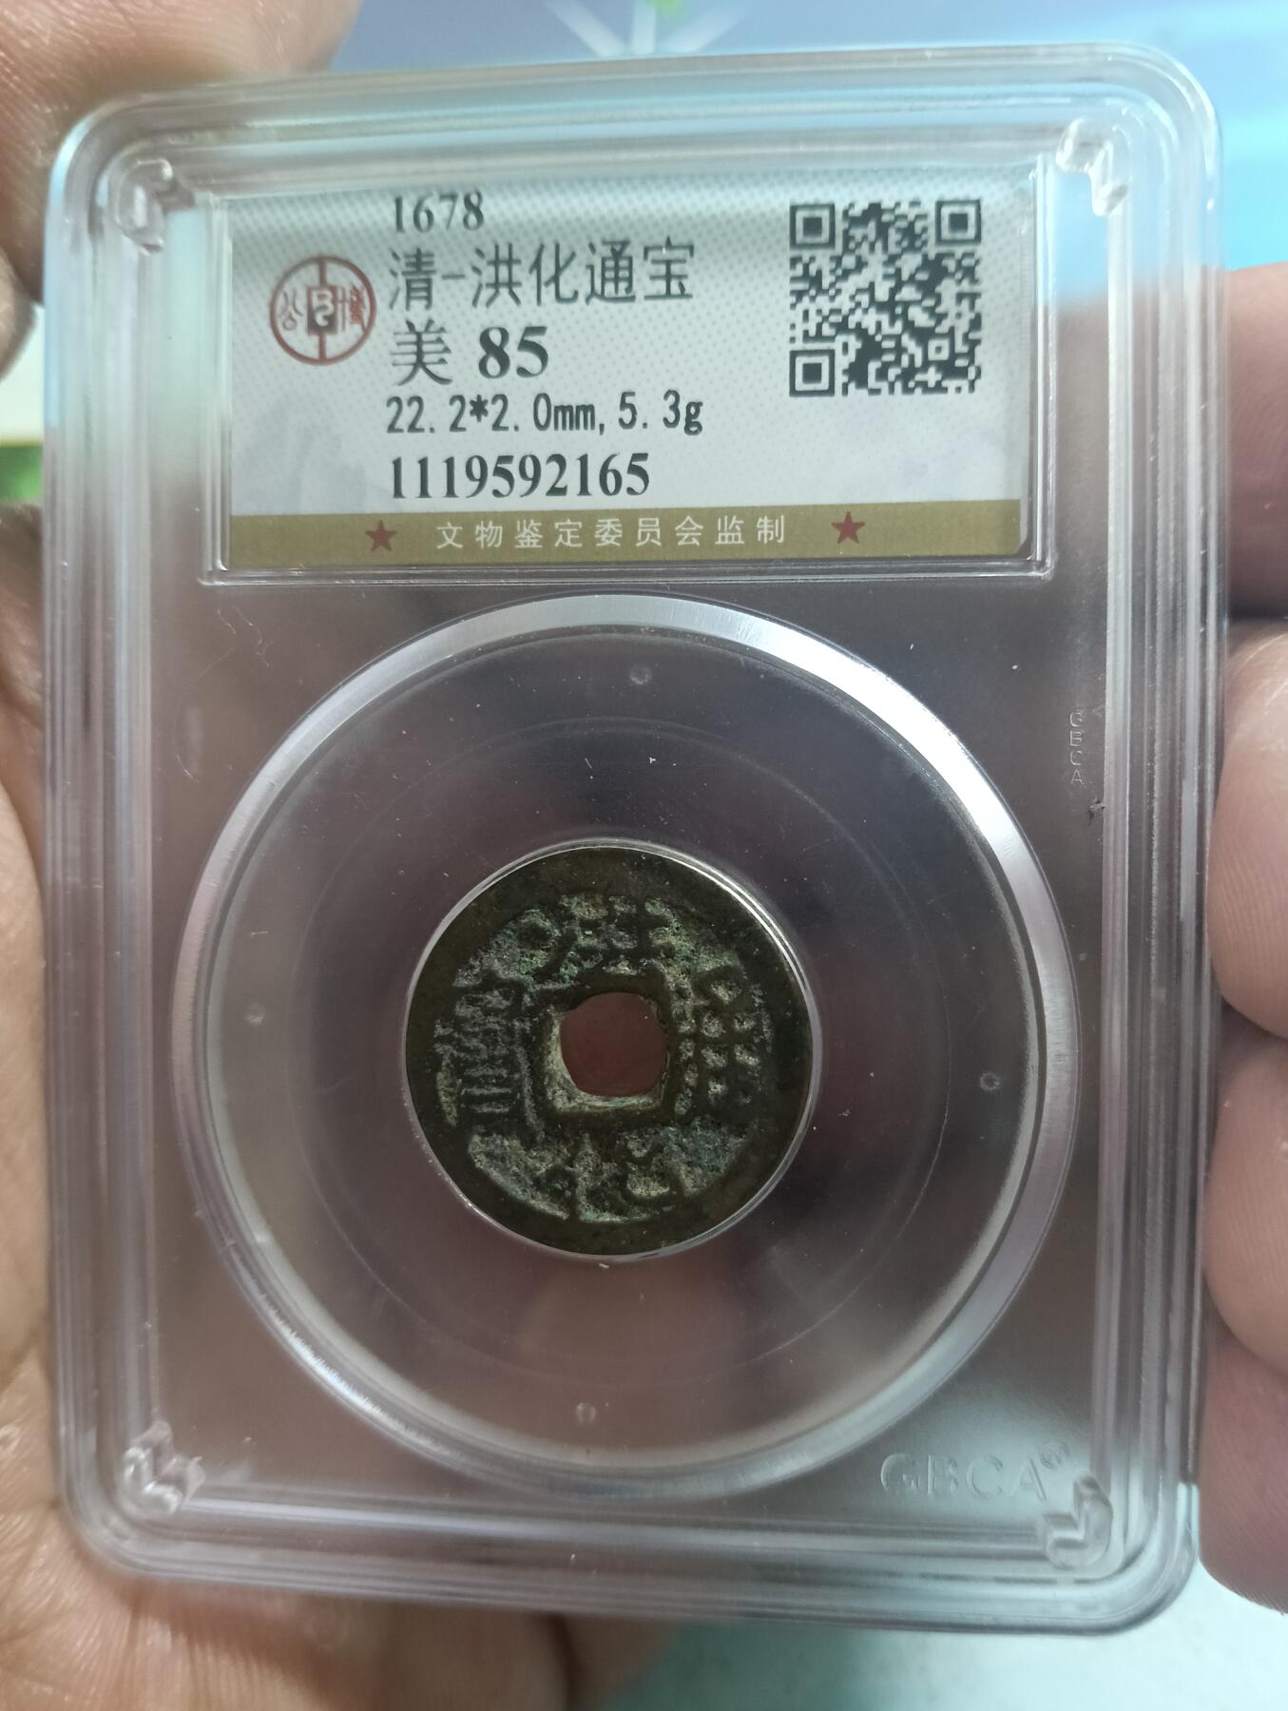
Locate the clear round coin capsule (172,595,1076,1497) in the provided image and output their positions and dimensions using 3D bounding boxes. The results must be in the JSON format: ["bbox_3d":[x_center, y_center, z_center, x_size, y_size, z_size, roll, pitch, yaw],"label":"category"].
[{"bbox_3d":[-0.001,0.010,0.074,0.048,0.048,0.006,0,2,6],"label":"clear round coin capsule"}]

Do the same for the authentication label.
[{"bbox_3d":[-0.001,-0.026,0.071,0.043,0.021,0.001,1,3,5],"label":"authentication label"}]

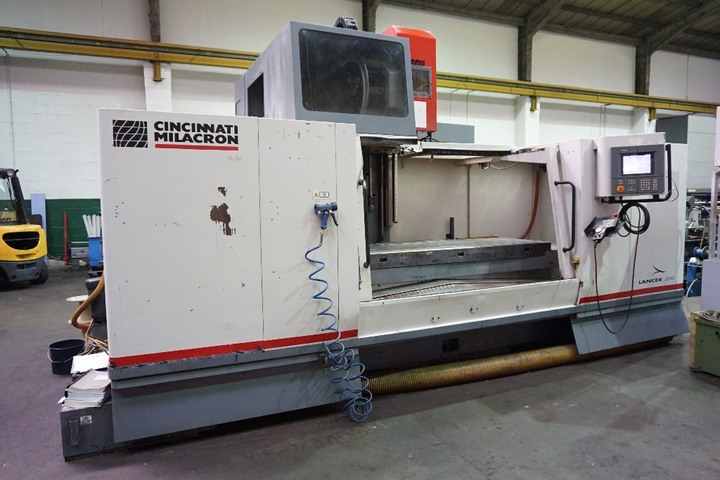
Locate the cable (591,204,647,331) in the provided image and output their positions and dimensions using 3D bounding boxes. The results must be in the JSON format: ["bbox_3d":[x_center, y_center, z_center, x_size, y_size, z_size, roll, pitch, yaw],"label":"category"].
[{"bbox_3d":[2.179,0.227,4.022,0.382,1.106,0.160,0,5,5],"label":"cable"}]

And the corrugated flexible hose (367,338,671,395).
[{"bbox_3d":[1.550,1.029,4.215,3.340,0.172,0.250,-3,5,-23],"label":"corrugated flexible hose"}]

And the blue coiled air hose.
[{"bbox_3d":[-0.142,0.561,3.230,0.410,1.215,0.200,-3,5,-23],"label":"blue coiled air hose"}]

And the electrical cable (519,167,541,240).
[{"bbox_3d":[2.032,-0.430,5.750,0.173,0.878,0.170,-3,5,-23],"label":"electrical cable"}]

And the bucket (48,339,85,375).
[{"bbox_3d":[-2.610,1.050,4.302,0.280,0.240,0.280,-3,5,-23],"label":"bucket"}]

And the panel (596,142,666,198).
[{"bbox_3d":[2.289,-0.594,4.062,0.457,0.461,0.240,0,1,14],"label":"panel"}]

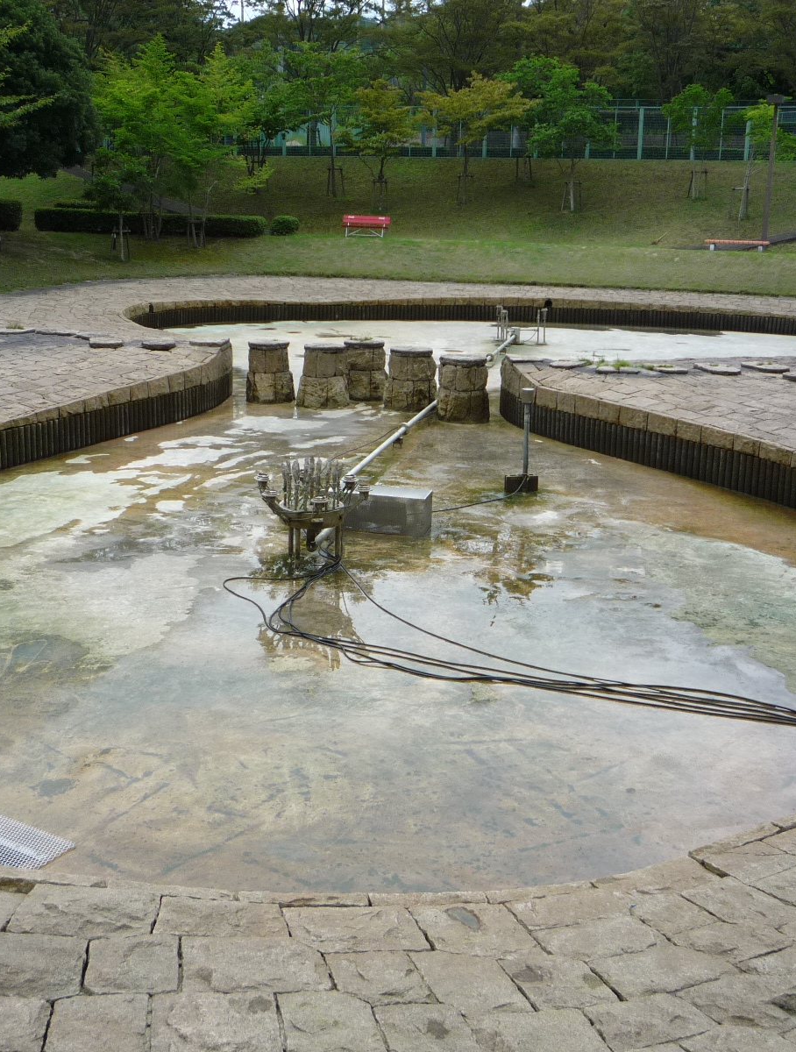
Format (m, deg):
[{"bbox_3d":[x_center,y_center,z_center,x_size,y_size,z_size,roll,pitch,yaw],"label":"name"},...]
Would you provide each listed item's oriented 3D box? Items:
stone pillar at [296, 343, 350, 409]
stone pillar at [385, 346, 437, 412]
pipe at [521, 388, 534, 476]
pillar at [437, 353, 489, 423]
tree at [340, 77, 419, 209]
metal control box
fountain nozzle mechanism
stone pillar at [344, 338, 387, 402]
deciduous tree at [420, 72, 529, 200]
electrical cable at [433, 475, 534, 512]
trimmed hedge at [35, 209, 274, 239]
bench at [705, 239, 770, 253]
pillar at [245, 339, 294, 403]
[{"bbox_3d":[-0.787,-1.603,12.971,0.565,0.626,0.565,1,15,0],"label":"stone pillar"},{"bbox_3d":[0.147,-1.555,12.861,0.548,0.632,0.548,1,15,0],"label":"stone pillar"},{"bbox_3d":[0.974,-0.700,9.151,0.092,0.655,0.092,1,15,0],"label":"pipe"},{"bbox_3d":[0.592,-1.246,10.993,0.460,0.550,0.460,1,16,0],"label":"pillar"},{"bbox_3d":[-0.612,-12.544,39.963,2.500,4.022,2.500,1,16,0],"label":"tree"},{"bbox_3d":[-0.059,-0.097,7.995,0.530,0.255,0.230,5,15,12],"label":"metal control box"},{"bbox_3d":[-0.485,-0.129,6.899,0.670,0.540,0.680,1,16,0],"label":"fountain nozzle mechanism"},{"bbox_3d":[-0.349,-1.737,13.548,0.497,0.614,0.497,1,15,0],"label":"stone pillar"},{"bbox_3d":[2.478,-12.904,40.445,3.600,4.155,3.400,1,16,0],"label":"deciduous tree"},{"bbox_3d":[0.560,-0.214,8.094,0.900,0.110,0.200,-12,20,-40],"label":"electrical cable"},{"bbox_3d":[-7.599,-9.270,37.300,7.050,0.700,0.950,1,15,0],"label":"trimmed hedge"},{"bbox_3d":[9.209,-7.575,32.954,1.700,0.420,0.420,5,16,14],"label":"bench"},{"bbox_3d":[-1.392,-1.680,13.210,0.527,0.627,0.527,1,15,0],"label":"pillar"}]

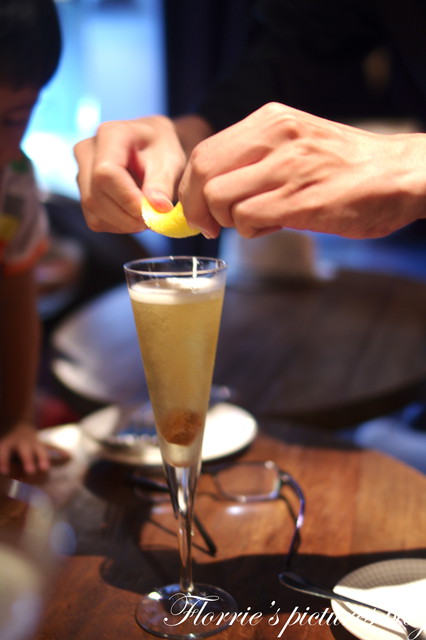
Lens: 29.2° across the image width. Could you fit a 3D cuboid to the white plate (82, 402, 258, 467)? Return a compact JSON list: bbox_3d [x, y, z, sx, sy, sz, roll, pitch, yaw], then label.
[{"bbox_3d":[-0.043,0.117,0.803,0.173,0.020,0.173,-1,12,0],"label":"white plate"}]

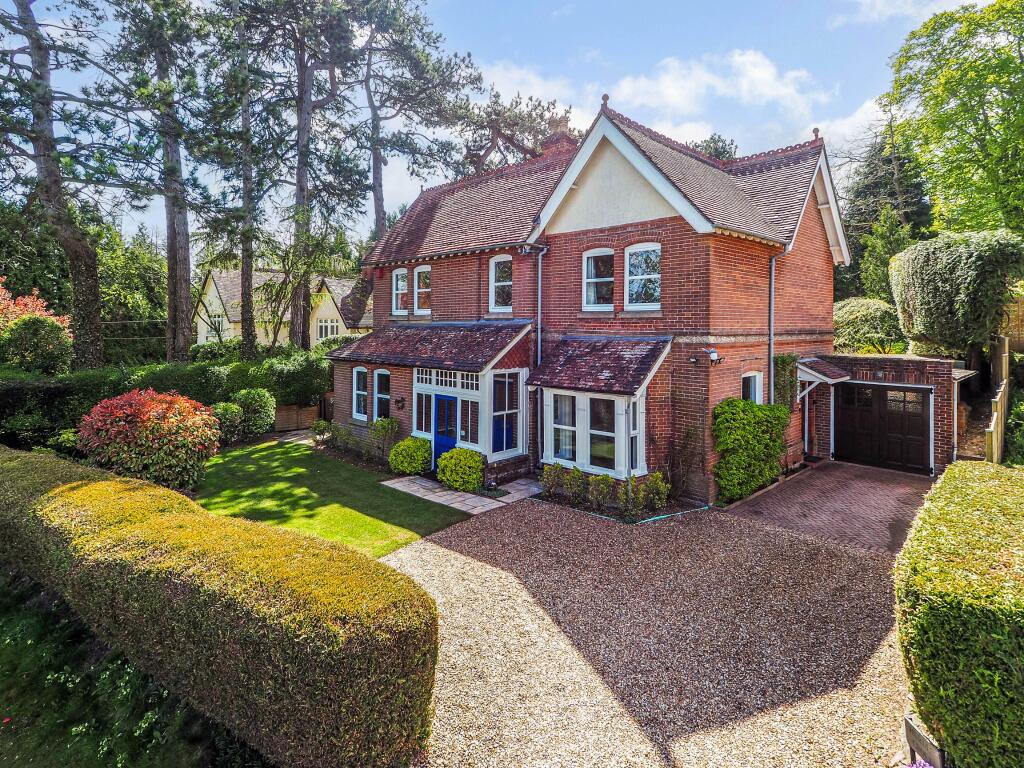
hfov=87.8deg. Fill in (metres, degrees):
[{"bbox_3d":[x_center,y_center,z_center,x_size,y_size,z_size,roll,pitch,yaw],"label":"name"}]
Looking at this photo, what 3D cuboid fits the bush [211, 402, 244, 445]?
[{"bbox_3d":[-8.860,1.292,16.583,1.009,1.215,1.009,-3,7,-28],"label":"bush"}]

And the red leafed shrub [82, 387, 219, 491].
[{"bbox_3d":[-8.601,1.278,12.669,2.832,2.060,2.832,-4,7,-34],"label":"red leafed shrub"}]

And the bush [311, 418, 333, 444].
[{"bbox_3d":[-5.969,1.540,16.686,0.659,0.700,0.659,-2,6,-20],"label":"bush"}]

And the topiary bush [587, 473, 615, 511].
[{"bbox_3d":[1.780,2.173,10.712,0.577,0.690,0.577,1,6,9],"label":"topiary bush"}]

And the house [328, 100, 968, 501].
[{"bbox_3d":[3.217,-3.081,16.109,11.742,10.012,15.862,-6,8,-44],"label":"house"}]

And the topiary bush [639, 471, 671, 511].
[{"bbox_3d":[2.867,2.157,10.712,0.639,0.721,0.639,2,6,15],"label":"topiary bush"}]

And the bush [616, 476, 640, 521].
[{"bbox_3d":[2.276,2.190,10.403,0.494,0.721,0.494,1,6,12],"label":"bush"}]

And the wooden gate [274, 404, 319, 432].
[{"bbox_3d":[-7.720,1.220,19.200,1.650,0.950,0.100,-5,7,-41],"label":"wooden gate"}]

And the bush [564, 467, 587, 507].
[{"bbox_3d":[1.302,2.125,10.918,0.484,0.742,0.484,1,6,7],"label":"bush"}]

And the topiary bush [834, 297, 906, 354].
[{"bbox_3d":[13.102,-2.057,19.570,2.884,2.472,2.884,4,7,34],"label":"topiary bush"}]

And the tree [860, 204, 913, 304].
[{"bbox_3d":[16.342,-4.300,23.175,2.266,6.180,2.266,4,7,35],"label":"tree"}]

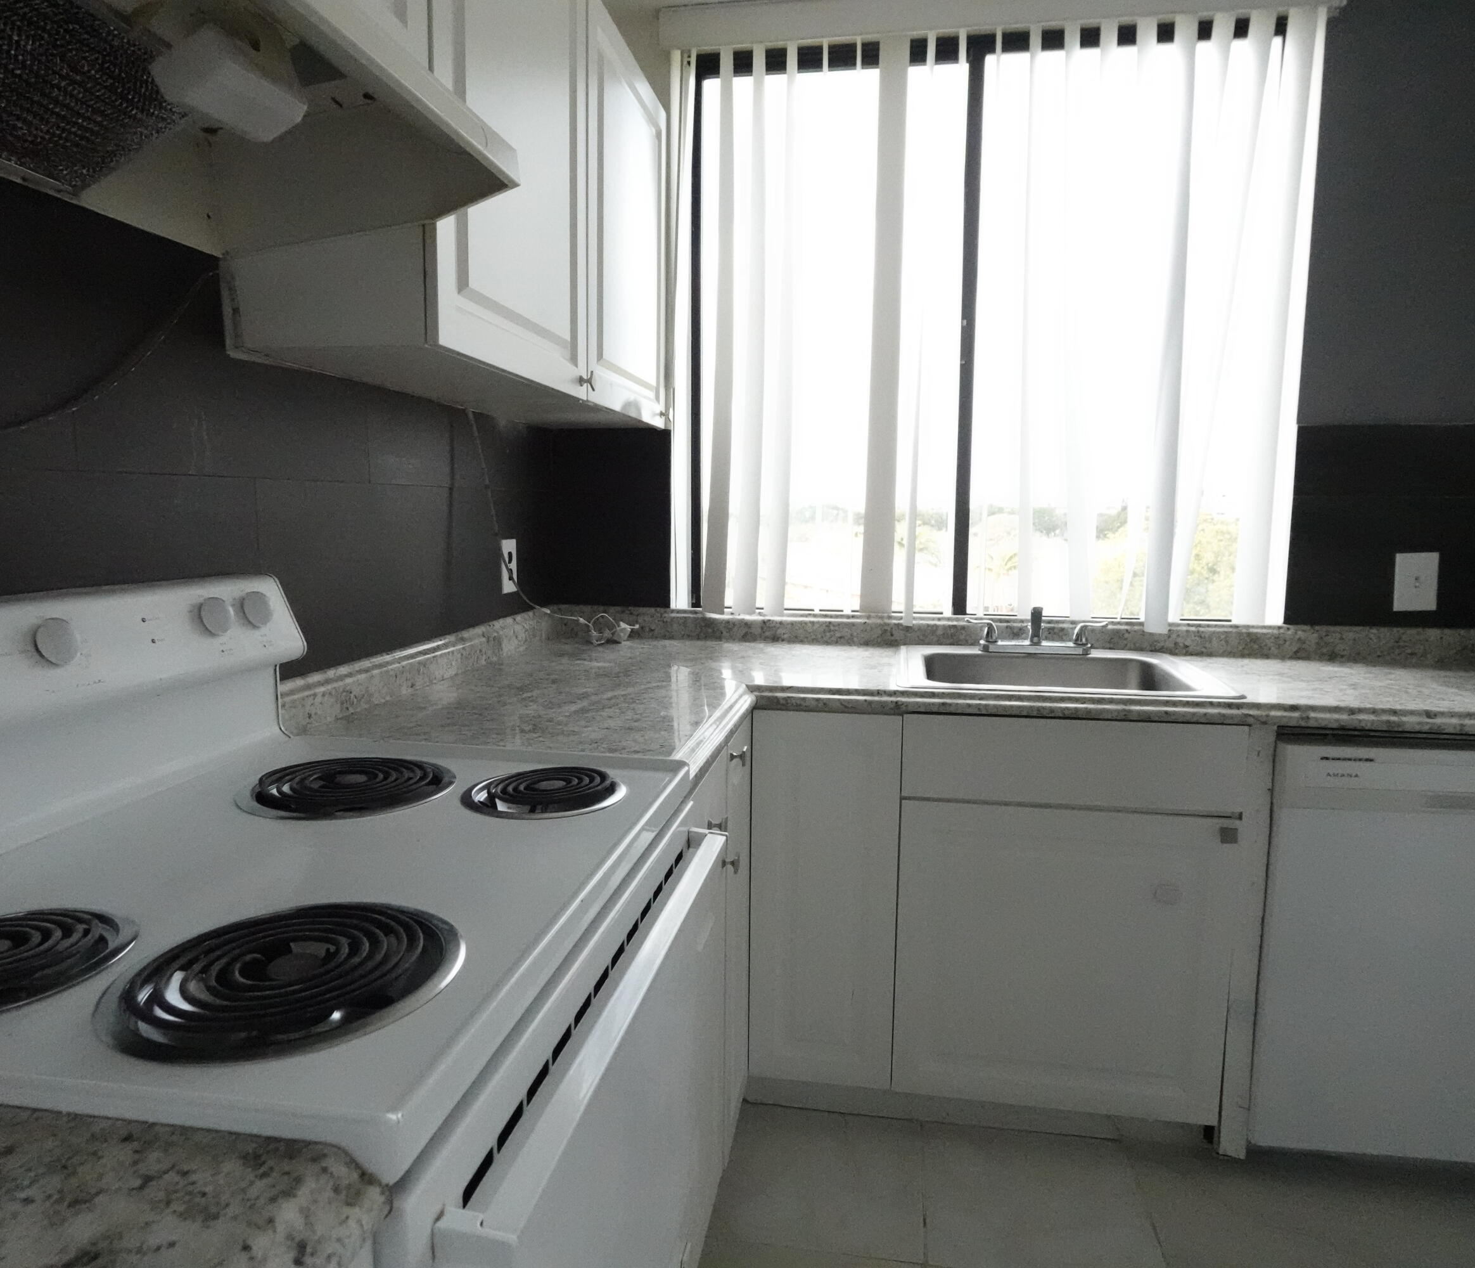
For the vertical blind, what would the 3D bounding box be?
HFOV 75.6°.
[{"bbox_3d":[0.583,-0.701,2.252,1.400,1.355,0.090,1,8,9],"label":"vertical blind"}]

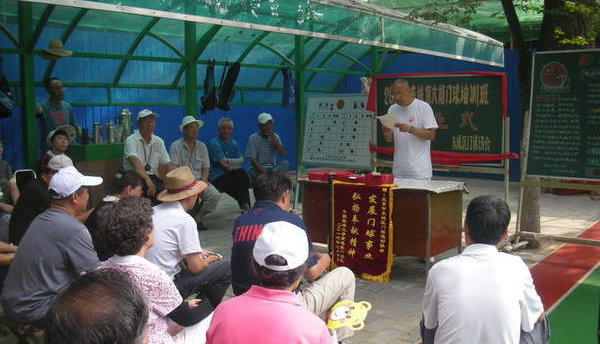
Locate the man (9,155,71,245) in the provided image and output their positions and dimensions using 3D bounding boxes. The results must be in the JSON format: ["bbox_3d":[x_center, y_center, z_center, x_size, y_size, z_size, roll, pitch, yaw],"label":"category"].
[{"bbox_3d":[-1.880,0.381,4.823,0.750,1.060,0.500,-1,7,-12],"label":"man"}]

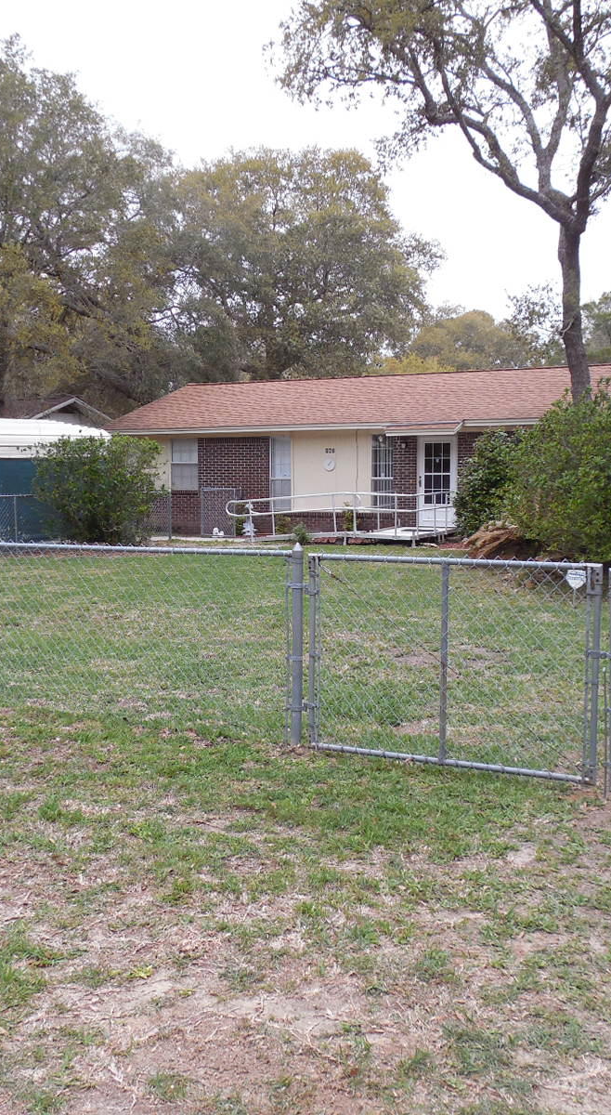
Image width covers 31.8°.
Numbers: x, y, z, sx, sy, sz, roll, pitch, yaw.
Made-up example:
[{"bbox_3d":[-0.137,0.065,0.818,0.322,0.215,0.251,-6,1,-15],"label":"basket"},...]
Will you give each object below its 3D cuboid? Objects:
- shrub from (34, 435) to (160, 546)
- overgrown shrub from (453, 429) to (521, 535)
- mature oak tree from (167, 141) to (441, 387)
[{"bbox_3d":[-4.524,-1.480,23.300,2.800,2.350,2.500,-1,4,-11],"label":"shrub"},{"bbox_3d":[3.951,-1.440,22.200,1.800,2.350,1.600,2,5,29],"label":"overgrown shrub"},{"bbox_3d":[-0.262,-9.375,44.000,12.000,14.500,11.500,0,4,0],"label":"mature oak tree"}]

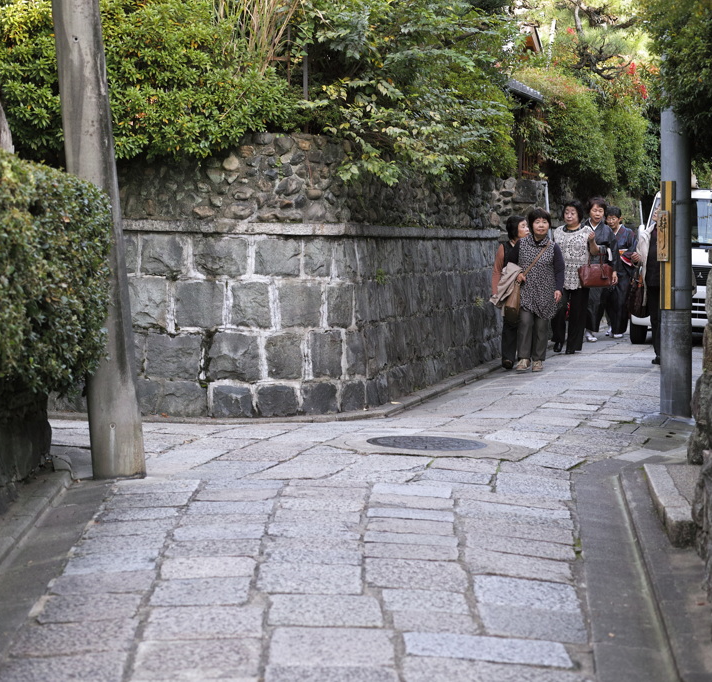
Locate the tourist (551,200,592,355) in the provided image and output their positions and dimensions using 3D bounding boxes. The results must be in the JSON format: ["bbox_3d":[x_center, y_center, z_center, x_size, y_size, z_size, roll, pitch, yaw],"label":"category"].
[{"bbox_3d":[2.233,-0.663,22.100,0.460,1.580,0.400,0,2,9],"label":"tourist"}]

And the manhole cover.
[{"bbox_3d":[0.400,0.583,12.100,0.675,0.040,0.675,0,4,0],"label":"manhole cover"}]

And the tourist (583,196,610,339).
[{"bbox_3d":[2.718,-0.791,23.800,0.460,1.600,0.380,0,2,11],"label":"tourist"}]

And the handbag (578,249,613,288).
[{"bbox_3d":[2.462,-0.719,21.900,0.350,0.360,0.170,0,2,6],"label":"handbag"}]

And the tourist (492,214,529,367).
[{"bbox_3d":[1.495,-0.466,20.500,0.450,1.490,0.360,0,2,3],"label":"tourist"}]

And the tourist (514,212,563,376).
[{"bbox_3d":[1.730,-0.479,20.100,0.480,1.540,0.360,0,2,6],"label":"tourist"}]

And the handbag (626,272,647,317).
[{"bbox_3d":[2.732,-0.471,20.700,0.270,0.440,0.160,1,2,14],"label":"handbag"}]

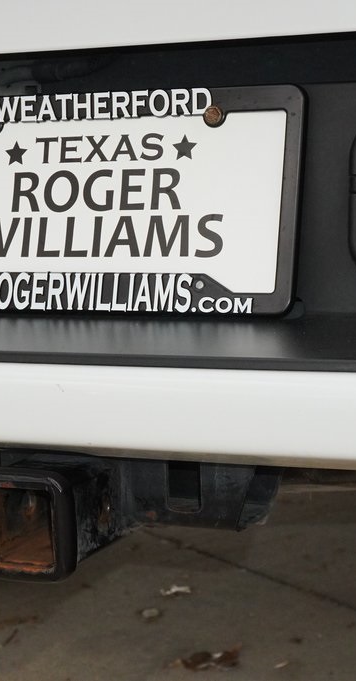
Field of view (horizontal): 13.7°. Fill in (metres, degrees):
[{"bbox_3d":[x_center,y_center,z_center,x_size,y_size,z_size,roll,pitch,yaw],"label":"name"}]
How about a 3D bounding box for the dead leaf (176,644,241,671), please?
[{"bbox_3d":[0.040,0.419,1.954,0.085,0.015,0.058,-2,8,1],"label":"dead leaf"}]

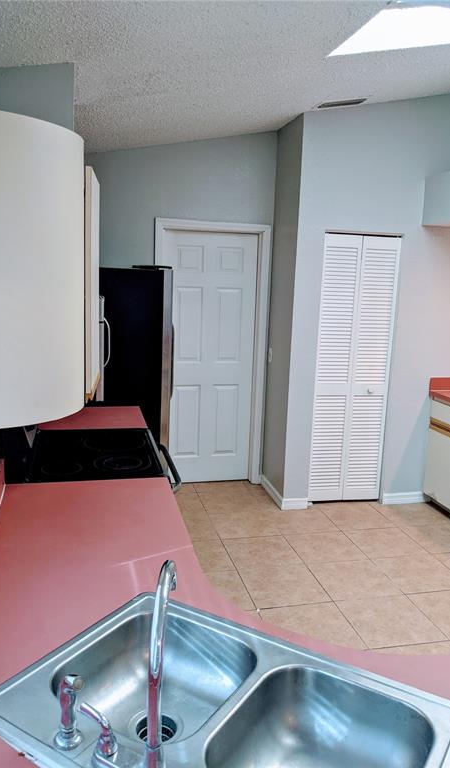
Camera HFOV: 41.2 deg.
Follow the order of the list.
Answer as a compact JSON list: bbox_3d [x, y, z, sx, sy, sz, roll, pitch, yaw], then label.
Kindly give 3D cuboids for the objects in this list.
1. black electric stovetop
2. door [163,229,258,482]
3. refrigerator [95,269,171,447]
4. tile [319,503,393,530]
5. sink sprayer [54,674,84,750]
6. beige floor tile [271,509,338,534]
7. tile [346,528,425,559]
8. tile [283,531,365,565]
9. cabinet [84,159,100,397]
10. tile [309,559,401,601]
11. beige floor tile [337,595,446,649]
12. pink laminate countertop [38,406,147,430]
[{"bbox_3d":[-0.592,0.317,2.761,0.543,0.050,0.775,-1,11,-13],"label":"black electric stovetop"},{"bbox_3d":[-0.136,-0.184,4.894,0.764,2.045,0.045,-1,11,-13],"label":"door"},{"bbox_3d":[-0.830,0.098,4.107,0.804,1.753,0.840,-1,11,-13],"label":"refrigerator"},{"bbox_3d":[0.971,0.986,4.413,0.425,0.010,0.425,-1,11,-13],"label":"tile"},{"bbox_3d":[-0.271,0.574,1.050,0.058,0.125,0.050,7,11,24],"label":"sink sprayer"},{"bbox_3d":[0.562,0.996,4.350,0.427,0.010,0.427,-1,11,-13],"label":"beige floor tile"},{"bbox_3d":[1.078,1.071,4.035,0.427,0.010,0.427,-1,11,-13],"label":"tile"},{"bbox_3d":[0.658,1.075,3.938,0.427,0.010,0.427,-1,11,-13],"label":"tile"},{"bbox_3d":[-0.620,-0.336,2.022,0.359,0.740,0.372,-1,11,-13],"label":"cabinet"},{"bbox_3d":[0.748,1.144,3.496,0.425,0.010,0.425,-1,11,-13],"label":"tile"},{"bbox_3d":[0.851,1.233,3.113,0.427,0.010,0.427,-1,11,-13],"label":"beige floor tile"},{"bbox_3d":[-0.793,0.214,3.451,0.645,0.040,0.550,-1,11,-13],"label":"pink laminate countertop"}]

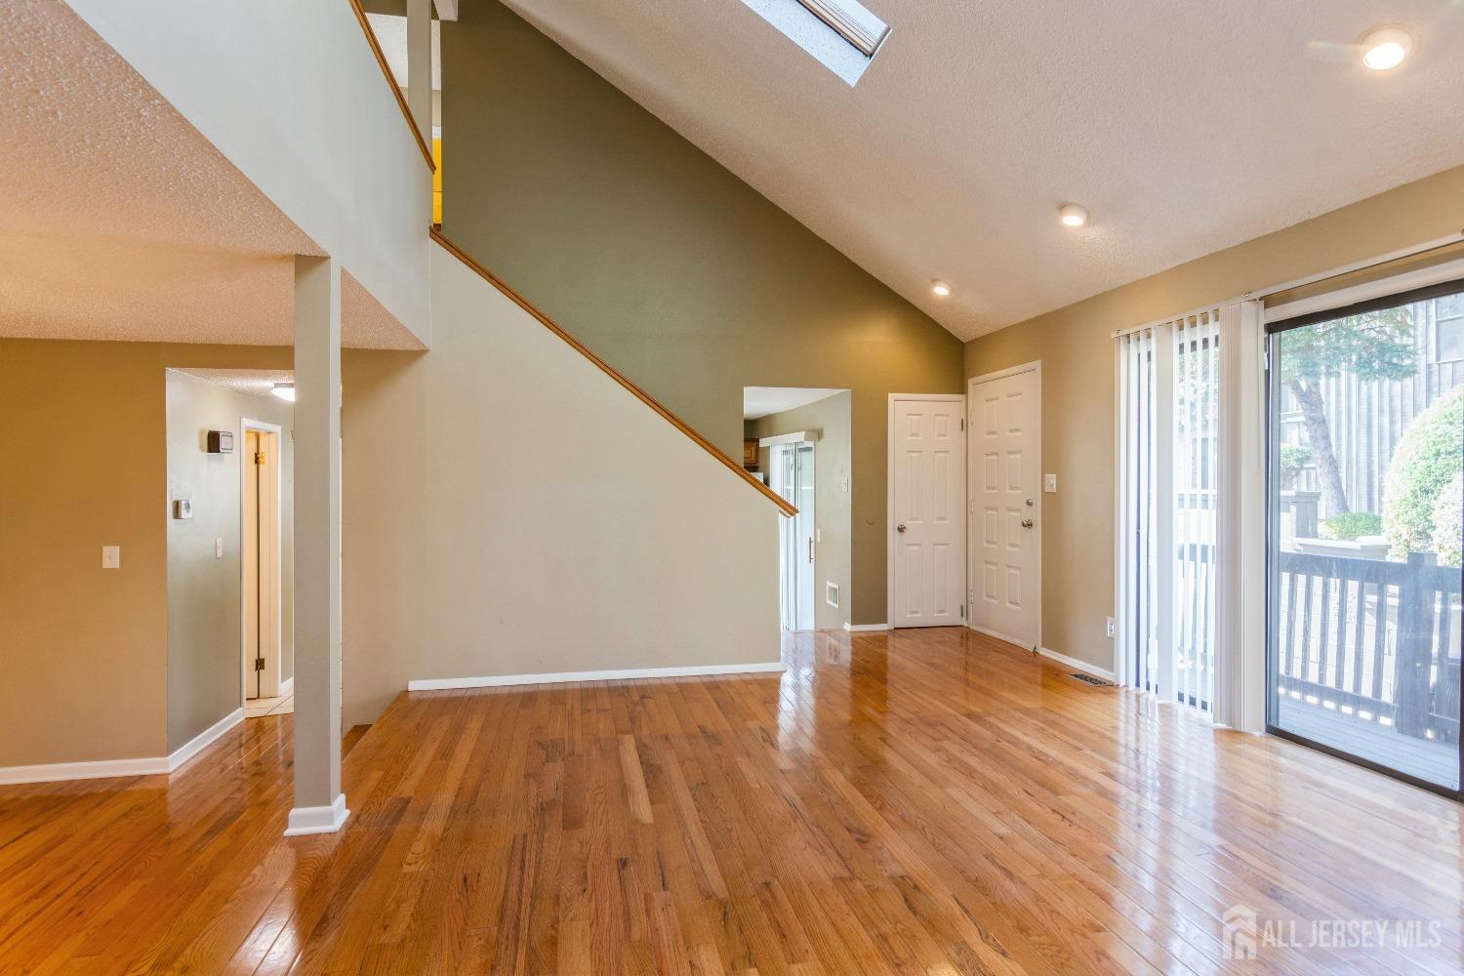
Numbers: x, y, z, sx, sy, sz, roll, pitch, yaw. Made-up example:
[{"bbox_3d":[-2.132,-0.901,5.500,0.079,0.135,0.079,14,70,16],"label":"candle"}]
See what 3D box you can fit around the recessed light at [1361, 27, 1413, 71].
[{"bbox_3d":[2.388,-1.600,2.674,0.155,0.050,0.155,32,-7,-11],"label":"recessed light"}]

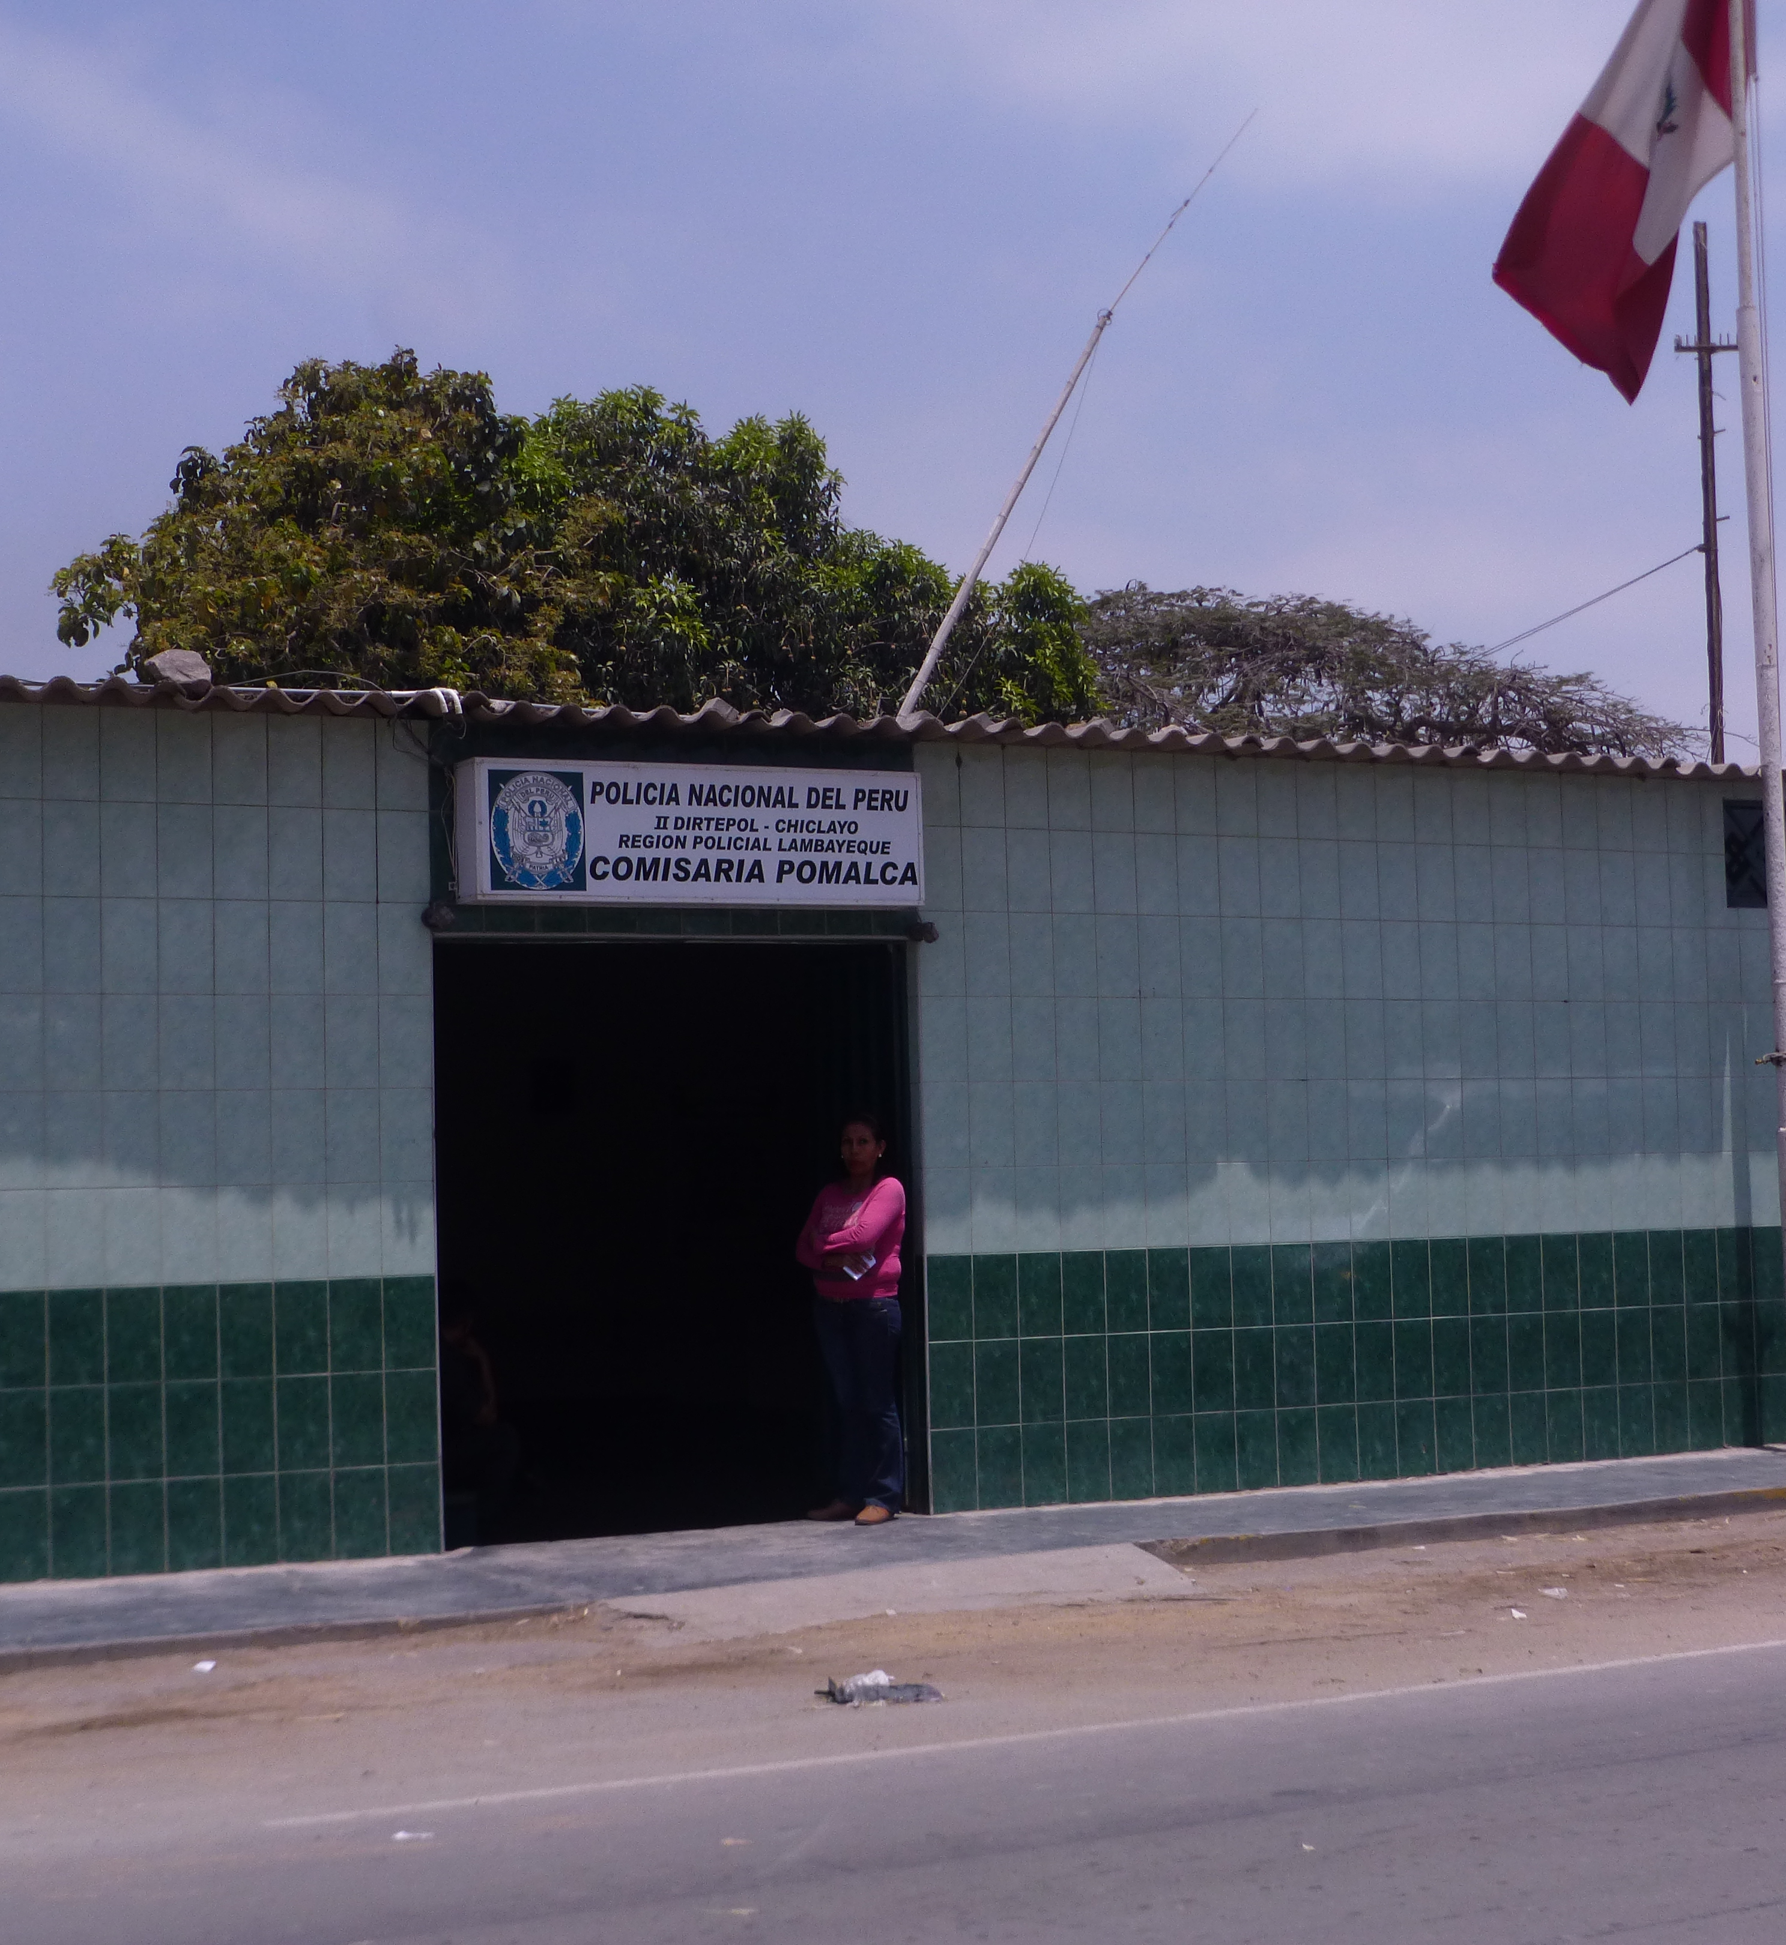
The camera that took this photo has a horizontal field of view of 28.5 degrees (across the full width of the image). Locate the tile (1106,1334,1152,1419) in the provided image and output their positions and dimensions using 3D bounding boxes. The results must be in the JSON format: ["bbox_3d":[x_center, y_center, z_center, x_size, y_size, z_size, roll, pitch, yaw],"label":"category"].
[{"bbox_3d":[0.919,1.585,13.806,0.198,0.326,0.010,1,-4,-30],"label":"tile"}]

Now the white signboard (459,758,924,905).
[{"bbox_3d":[-0.732,-0.502,13.055,1.820,0.507,0.197,0,-4,-29],"label":"white signboard"}]

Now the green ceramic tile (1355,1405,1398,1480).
[{"bbox_3d":[2.003,1.931,14.538,0.199,0.316,0.010,0,-4,-29],"label":"green ceramic tile"}]

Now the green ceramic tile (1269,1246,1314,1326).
[{"bbox_3d":[1.628,1.273,14.391,0.201,0.332,0.009,1,-4,-30],"label":"green ceramic tile"}]

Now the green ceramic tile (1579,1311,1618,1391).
[{"bbox_3d":[3.033,1.616,15.148,0.200,0.330,0.010,1,-4,-30],"label":"green ceramic tile"}]

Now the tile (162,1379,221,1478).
[{"bbox_3d":[-2.427,1.580,12.197,0.201,0.332,0.009,1,-4,-30],"label":"tile"}]

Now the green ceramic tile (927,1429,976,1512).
[{"bbox_3d":[0.239,1.916,13.545,0.198,0.317,0.010,0,-4,-29],"label":"green ceramic tile"}]

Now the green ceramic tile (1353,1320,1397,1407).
[{"bbox_3d":[1.995,1.606,14.556,0.199,0.330,0.010,0,-4,-29],"label":"green ceramic tile"}]

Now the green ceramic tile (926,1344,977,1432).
[{"bbox_3d":[0.229,1.586,13.514,0.202,0.328,0.010,1,-4,-31],"label":"green ceramic tile"}]

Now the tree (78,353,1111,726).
[{"bbox_3d":[-2.005,-0.651,22.479,6.600,6.599,5.800,-1,-3,-5],"label":"tree"}]

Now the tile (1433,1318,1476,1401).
[{"bbox_3d":[2.344,1.609,14.752,0.200,0.330,0.010,0,-4,-29],"label":"tile"}]

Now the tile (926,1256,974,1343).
[{"bbox_3d":[0.214,1.200,12.889,0.192,0.314,0.010,1,-4,-31],"label":"tile"}]

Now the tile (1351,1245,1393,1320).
[{"bbox_3d":[1.893,1.221,13.904,0.192,0.314,0.010,1,-4,-31],"label":"tile"}]

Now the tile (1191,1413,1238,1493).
[{"bbox_3d":[1.272,1.907,13.983,0.198,0.306,0.010,1,-4,-30],"label":"tile"}]

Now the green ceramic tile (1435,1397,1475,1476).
[{"bbox_3d":[2.320,1.917,14.578,0.198,0.306,0.010,1,-4,-30],"label":"green ceramic tile"}]

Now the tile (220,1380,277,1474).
[{"bbox_3d":[-2.224,1.567,12.150,0.200,0.330,0.010,1,-4,-30],"label":"tile"}]

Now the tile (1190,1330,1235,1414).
[{"bbox_3d":[1.297,1.615,14.243,0.198,0.330,0.010,0,-4,-29],"label":"tile"}]

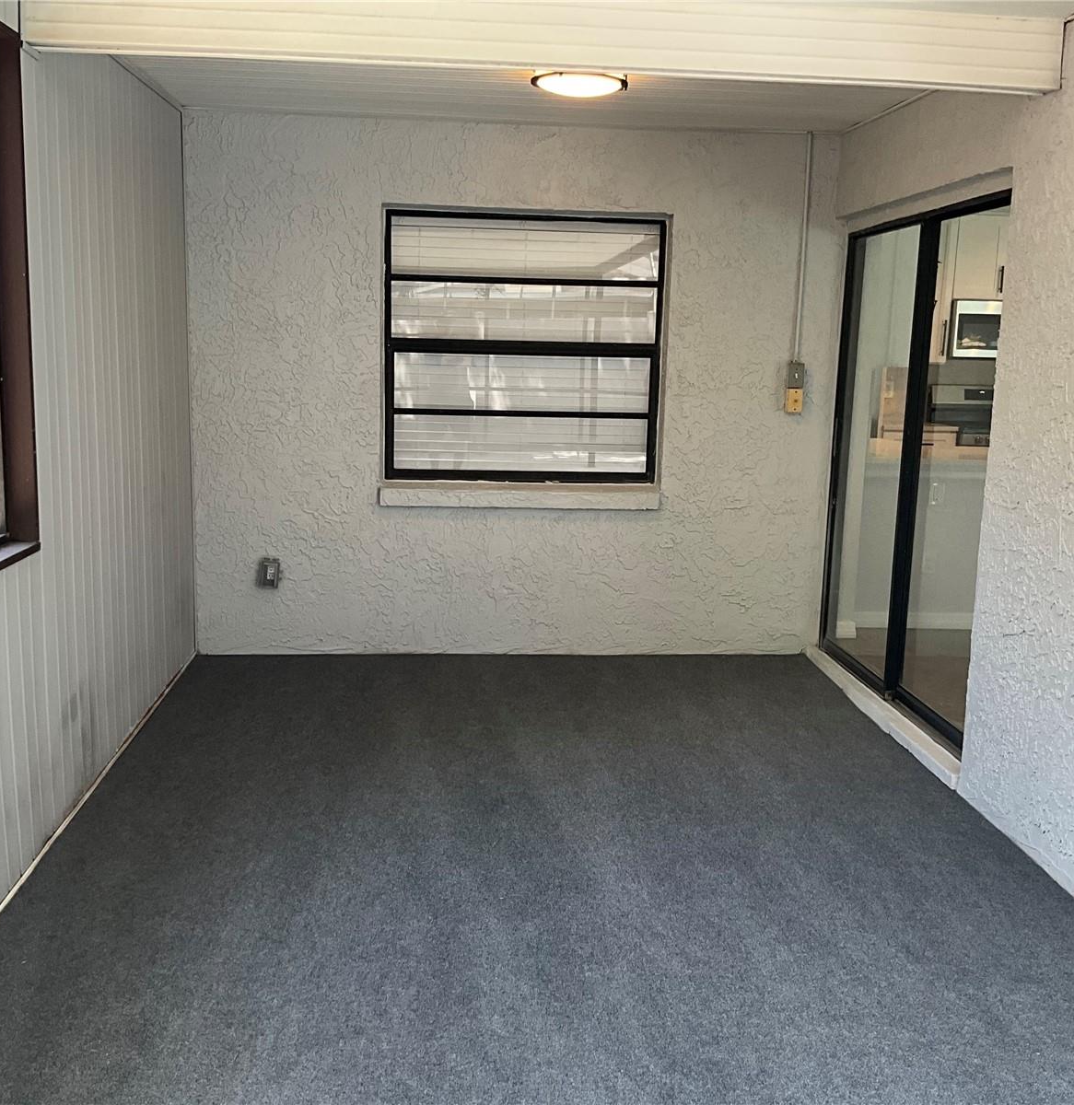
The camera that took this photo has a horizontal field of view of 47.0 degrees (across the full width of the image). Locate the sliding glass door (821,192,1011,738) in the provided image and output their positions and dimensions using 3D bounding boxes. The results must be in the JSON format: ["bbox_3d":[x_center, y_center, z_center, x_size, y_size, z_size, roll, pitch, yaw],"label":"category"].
[{"bbox_3d":[1.577,-0.363,5.152,0.110,2.030,1.830,1,10,-4],"label":"sliding glass door"}]

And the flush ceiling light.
[{"bbox_3d":[0.153,-1.687,4.413,0.350,0.115,0.350,1,10,-4],"label":"flush ceiling light"}]

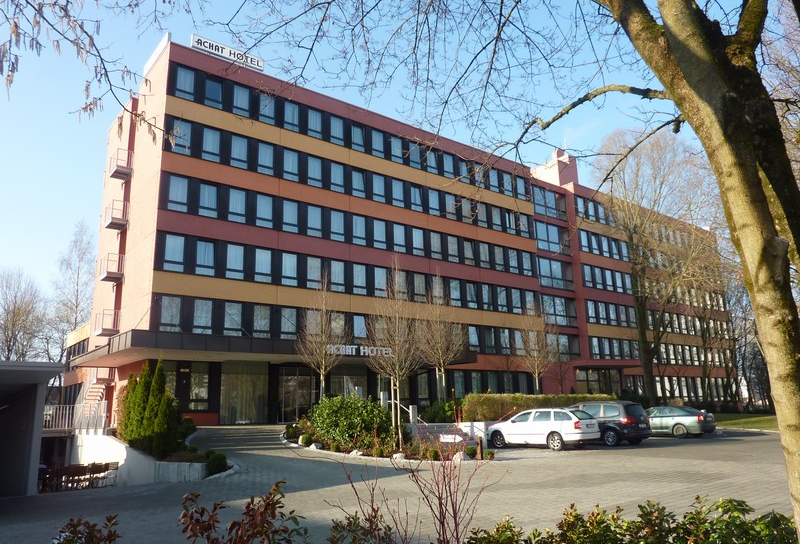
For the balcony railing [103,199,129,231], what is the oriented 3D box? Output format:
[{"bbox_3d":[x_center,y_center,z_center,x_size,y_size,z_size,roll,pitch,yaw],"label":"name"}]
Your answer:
[{"bbox_3d":[-15.477,-3.044,31.661,0.786,1.186,1.492,9,-18,-37],"label":"balcony railing"}]

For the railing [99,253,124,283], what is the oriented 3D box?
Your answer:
[{"bbox_3d":[-15.382,-0.183,30.950,0.786,1.186,1.492,9,-18,-37],"label":"railing"}]

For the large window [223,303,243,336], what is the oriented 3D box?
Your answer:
[{"bbox_3d":[-7.753,2.289,26.877,0.831,1.632,0.120,9,-18,-36],"label":"large window"}]

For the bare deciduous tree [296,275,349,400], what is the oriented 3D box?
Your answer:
[{"bbox_3d":[-3.053,3.121,22.801,2.018,6.488,2.018,-2,-14,0],"label":"bare deciduous tree"}]

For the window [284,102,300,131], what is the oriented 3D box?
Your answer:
[{"bbox_3d":[-5.845,-8.396,31.379,0.831,1.632,0.120,9,-18,-36],"label":"window"}]

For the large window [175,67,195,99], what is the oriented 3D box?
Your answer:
[{"bbox_3d":[-10.578,-9.270,28.515,0.900,1.692,0.120,9,-18,-36],"label":"large window"}]

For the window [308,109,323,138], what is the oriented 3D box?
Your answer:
[{"bbox_3d":[-4.711,-8.218,32.222,0.831,1.632,0.120,9,-18,-36],"label":"window"}]

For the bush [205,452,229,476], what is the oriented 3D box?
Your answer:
[{"bbox_3d":[-5.018,5.264,15.800,0.656,0.620,0.656,9,-18,-37],"label":"bush"}]

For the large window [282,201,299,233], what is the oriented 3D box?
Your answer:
[{"bbox_3d":[-5.783,-2.922,30.547,0.900,1.692,0.120,9,-18,-36],"label":"large window"}]

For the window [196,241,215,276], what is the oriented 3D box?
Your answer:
[{"bbox_3d":[-9.749,-0.700,28.984,0.960,1.820,0.120,9,-18,-37],"label":"window"}]

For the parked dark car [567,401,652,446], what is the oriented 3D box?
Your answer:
[{"bbox_3d":[7.878,6.421,24.439,4.750,1.700,1.880,-16,-20,43],"label":"parked dark car"}]

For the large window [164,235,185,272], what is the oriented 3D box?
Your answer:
[{"bbox_3d":[-10.313,-0.839,26.385,0.900,1.692,0.120,9,-18,-36],"label":"large window"}]

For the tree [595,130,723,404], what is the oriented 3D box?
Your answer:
[{"bbox_3d":[17.870,-0.572,39.944,8.672,20.300,8.672,9,-18,-37],"label":"tree"}]

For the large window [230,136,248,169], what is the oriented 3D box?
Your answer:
[{"bbox_3d":[-8.023,-5.992,28.988,0.831,1.632,0.120,9,-18,-36],"label":"large window"}]

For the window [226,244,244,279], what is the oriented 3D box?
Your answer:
[{"bbox_3d":[-8.003,-0.475,28.111,0.900,1.692,0.120,9,-18,-36],"label":"window"}]

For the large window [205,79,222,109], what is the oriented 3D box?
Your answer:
[{"bbox_3d":[-10.062,-9.704,31.286,0.960,1.820,0.120,9,-18,-37],"label":"large window"}]

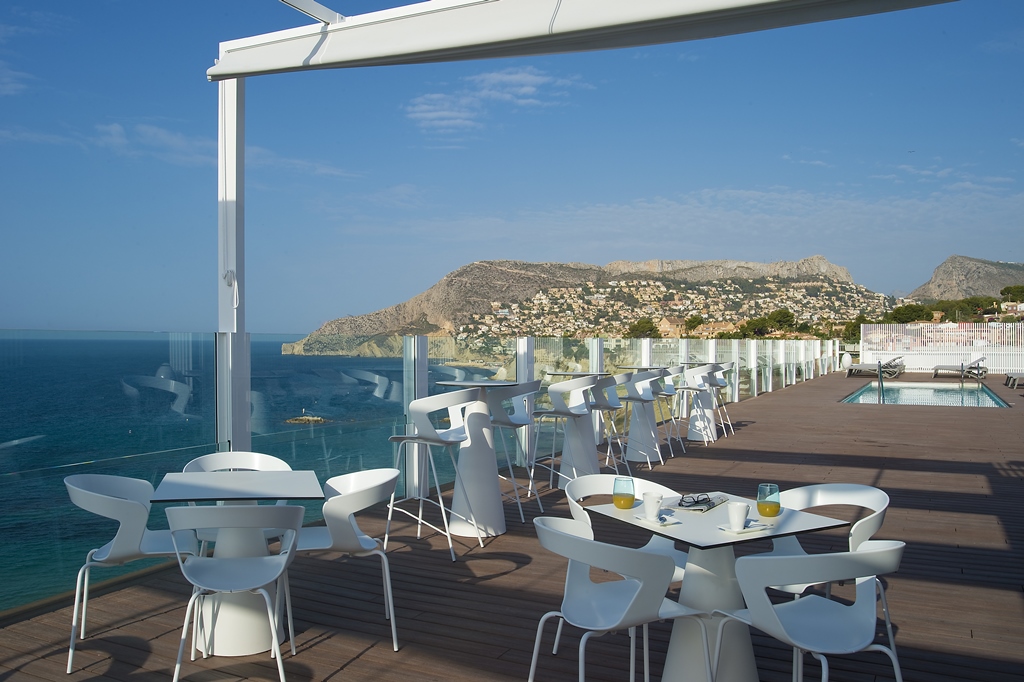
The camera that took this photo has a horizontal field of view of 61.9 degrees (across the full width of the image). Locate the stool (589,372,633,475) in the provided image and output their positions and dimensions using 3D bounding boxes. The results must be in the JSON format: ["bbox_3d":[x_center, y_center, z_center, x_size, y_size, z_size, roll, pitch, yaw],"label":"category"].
[{"bbox_3d":[0.935,0.854,8.619,0.575,1.090,0.550,0,0,24],"label":"stool"}]

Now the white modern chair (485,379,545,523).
[{"bbox_3d":[-0.042,0.852,6.851,0.575,1.090,0.550,0,0,24],"label":"white modern chair"}]

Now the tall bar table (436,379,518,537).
[{"bbox_3d":[-0.259,0.857,6.390,0.617,1.080,0.617,0,0,0],"label":"tall bar table"}]

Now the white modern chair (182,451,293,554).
[{"bbox_3d":[-1.401,1.004,4.419,0.550,0.780,0.590,0,0,-14],"label":"white modern chair"}]

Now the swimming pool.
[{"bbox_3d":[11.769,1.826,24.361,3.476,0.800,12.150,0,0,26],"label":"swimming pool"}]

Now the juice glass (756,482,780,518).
[{"bbox_3d":[1.001,0.621,3.324,0.091,0.115,0.091,0,0,0],"label":"juice glass"}]

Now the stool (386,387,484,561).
[{"bbox_3d":[-0.484,0.859,5.717,0.570,1.090,0.560,0,0,25],"label":"stool"}]

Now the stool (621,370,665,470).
[{"bbox_3d":[1.406,0.863,9.600,0.570,1.090,0.560,0,0,25],"label":"stool"}]

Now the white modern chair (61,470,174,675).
[{"bbox_3d":[-1.699,1.011,3.883,0.570,0.780,0.560,0,0,-20],"label":"white modern chair"}]

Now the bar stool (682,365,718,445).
[{"bbox_3d":[2.479,0.858,11.656,0.575,1.090,0.550,0,0,26],"label":"bar stool"}]

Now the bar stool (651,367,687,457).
[{"bbox_3d":[1.841,0.863,10.631,0.570,1.090,0.560,0,0,25],"label":"bar stool"}]

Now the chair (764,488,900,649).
[{"bbox_3d":[1.258,1.012,3.537,0.590,0.780,0.550,0,0,-27],"label":"chair"}]

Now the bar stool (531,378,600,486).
[{"bbox_3d":[0.501,0.861,7.763,0.570,1.090,0.560,0,0,25],"label":"bar stool"}]

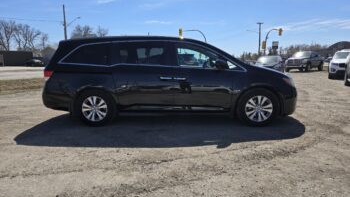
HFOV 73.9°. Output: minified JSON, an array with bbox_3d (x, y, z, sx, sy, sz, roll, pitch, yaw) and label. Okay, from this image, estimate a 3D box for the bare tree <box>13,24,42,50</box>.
[{"bbox_3d":[-39.836,-14.125,62.281,6.400,10.900,6.200,0,9,0],"label":"bare tree"}]

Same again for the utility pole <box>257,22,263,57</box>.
[{"bbox_3d":[20.009,-12.796,54.370,1.400,9.800,0.350,0,9,0],"label":"utility pole"}]

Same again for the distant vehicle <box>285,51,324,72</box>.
[{"bbox_3d":[13.350,-3.810,23.850,5.850,1.920,2.030,-9,13,-43],"label":"distant vehicle"}]

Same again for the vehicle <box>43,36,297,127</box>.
[{"bbox_3d":[-0.067,-0.468,5.094,5.150,1.737,2.020,0,9,2],"label":"vehicle"}]

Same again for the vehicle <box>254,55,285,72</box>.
[{"bbox_3d":[7.079,-2.438,17.542,1.830,1.480,4.600,5,11,32],"label":"vehicle"}]

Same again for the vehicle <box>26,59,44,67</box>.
[{"bbox_3d":[-28.670,-7.109,48.044,4.600,1.460,1.820,4,10,25],"label":"vehicle"}]

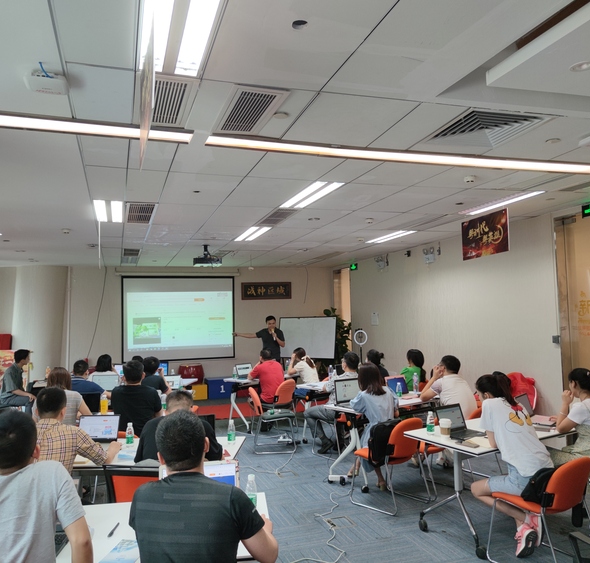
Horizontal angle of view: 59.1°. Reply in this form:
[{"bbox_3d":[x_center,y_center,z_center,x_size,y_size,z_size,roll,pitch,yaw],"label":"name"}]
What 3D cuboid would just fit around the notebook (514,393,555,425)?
[{"bbox_3d":[2.000,1.055,4.332,0.330,0.210,0.280,1,-5,-38],"label":"notebook"}]

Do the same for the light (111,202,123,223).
[{"bbox_3d":[-1.854,-0.725,5.441,0.110,0.050,1.160,-1,-4,-19],"label":"light"}]

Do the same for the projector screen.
[{"bbox_3d":[-2.458,0.802,11.228,2.360,1.760,0.040,-1,-4,-19],"label":"projector screen"}]

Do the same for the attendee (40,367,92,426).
[{"bbox_3d":[-2.067,1.420,4.698,0.530,1.270,0.800,-1,-4,-10],"label":"attendee"}]

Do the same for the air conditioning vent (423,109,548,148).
[{"bbox_3d":[1.221,-0.991,3.338,0.610,0.060,0.590,0,-4,-19],"label":"air conditioning vent"}]

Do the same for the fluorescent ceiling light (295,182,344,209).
[{"bbox_3d":[0.134,-0.806,4.952,0.290,0.070,1.180,0,-4,-19],"label":"fluorescent ceiling light"}]

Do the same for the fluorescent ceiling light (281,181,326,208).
[{"bbox_3d":[0.062,-0.832,5.033,0.110,0.050,1.150,-1,-4,-19],"label":"fluorescent ceiling light"}]

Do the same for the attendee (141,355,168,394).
[{"bbox_3d":[-1.667,1.553,6.198,0.500,1.325,0.780,-1,-4,0],"label":"attendee"}]

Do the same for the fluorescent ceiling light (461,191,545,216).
[{"bbox_3d":[2.180,-0.844,5.616,0.240,0.050,1.190,-1,-4,-19],"label":"fluorescent ceiling light"}]

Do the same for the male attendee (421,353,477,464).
[{"bbox_3d":[1.575,1.357,5.133,0.520,1.230,0.820,1,-4,-31],"label":"male attendee"}]

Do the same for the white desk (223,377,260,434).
[{"bbox_3d":[-0.478,1.971,8.735,1.300,0.740,0.620,1,-5,-40],"label":"white desk"}]

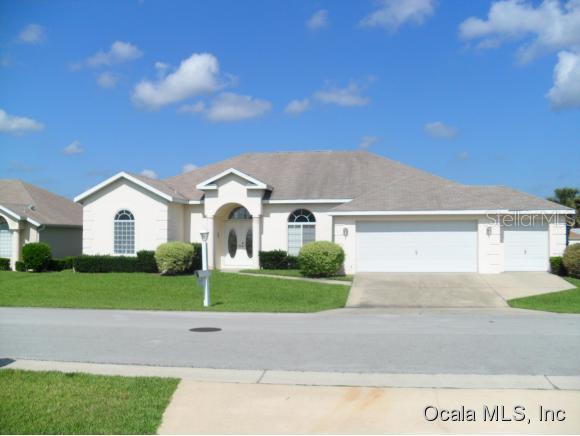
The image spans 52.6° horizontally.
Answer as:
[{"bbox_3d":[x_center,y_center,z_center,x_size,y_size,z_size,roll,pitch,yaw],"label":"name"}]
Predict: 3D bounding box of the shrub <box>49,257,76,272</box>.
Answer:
[{"bbox_3d":[-11.217,2.298,29.000,1.433,0.741,1.100,0,-1,5],"label":"shrub"}]

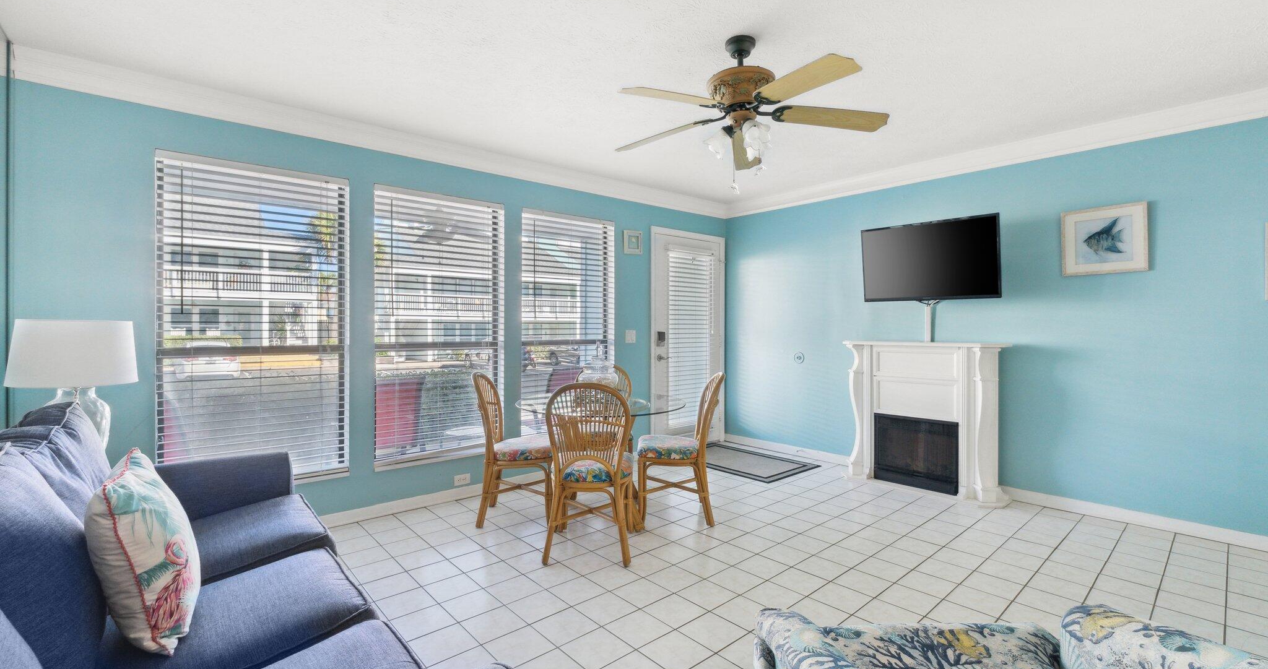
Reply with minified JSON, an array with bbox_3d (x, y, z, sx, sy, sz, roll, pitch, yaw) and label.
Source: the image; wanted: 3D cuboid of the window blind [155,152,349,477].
[{"bbox_3d":[-2.078,-0.050,2.956,0.867,1.770,0.060,-1,1,-41],"label":"window blind"}]

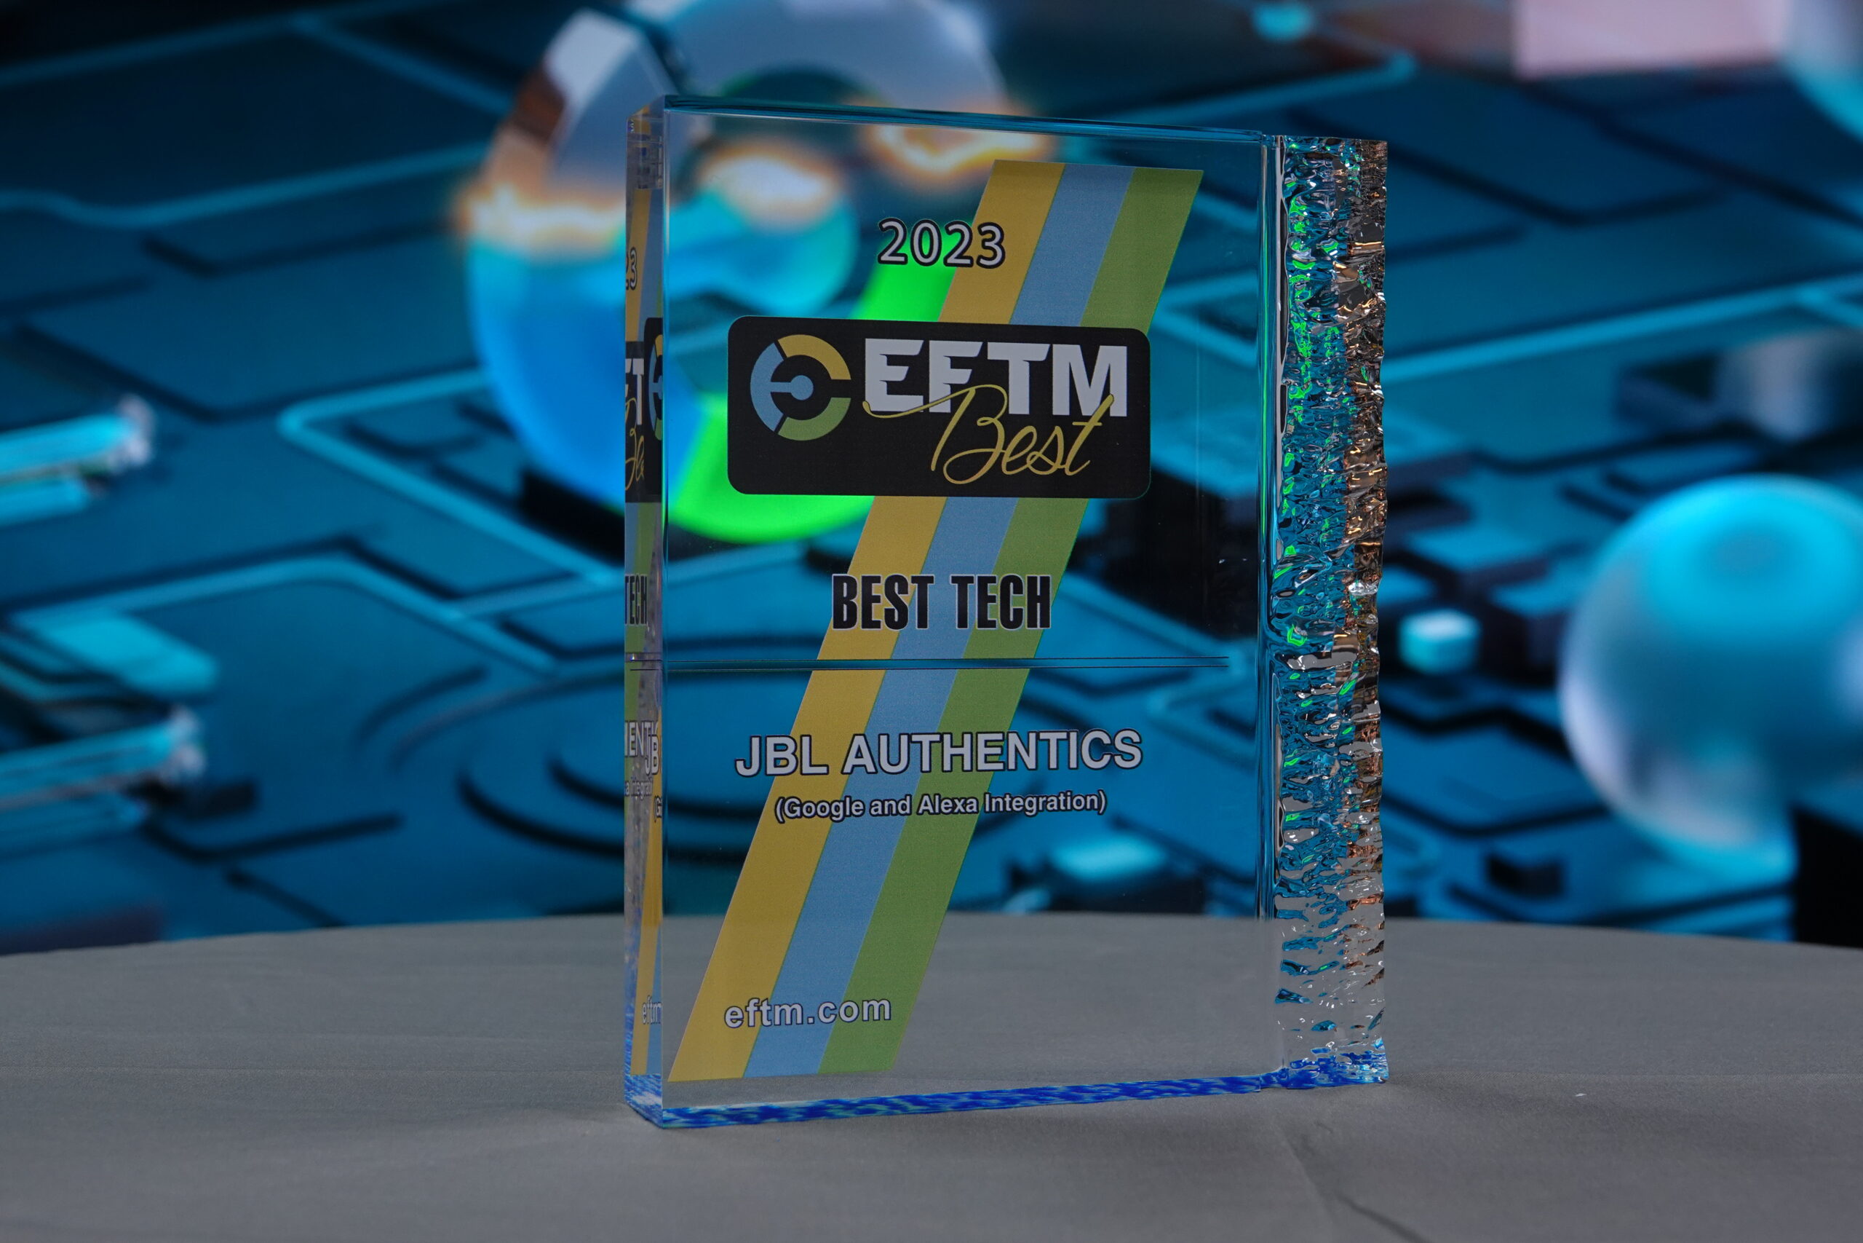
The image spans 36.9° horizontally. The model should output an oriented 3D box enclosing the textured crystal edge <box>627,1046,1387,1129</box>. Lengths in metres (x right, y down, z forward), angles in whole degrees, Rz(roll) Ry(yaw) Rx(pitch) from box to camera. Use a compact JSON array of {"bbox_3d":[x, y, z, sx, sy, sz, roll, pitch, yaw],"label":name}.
[{"bbox_3d":[0.016,0.086,0.536,0.146,0.008,0.028,0,0,-20],"label":"textured crystal edge"}]

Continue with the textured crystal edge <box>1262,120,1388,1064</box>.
[{"bbox_3d":[0.072,-0.004,0.555,0.028,0.179,0.028,0,0,-20],"label":"textured crystal edge"}]

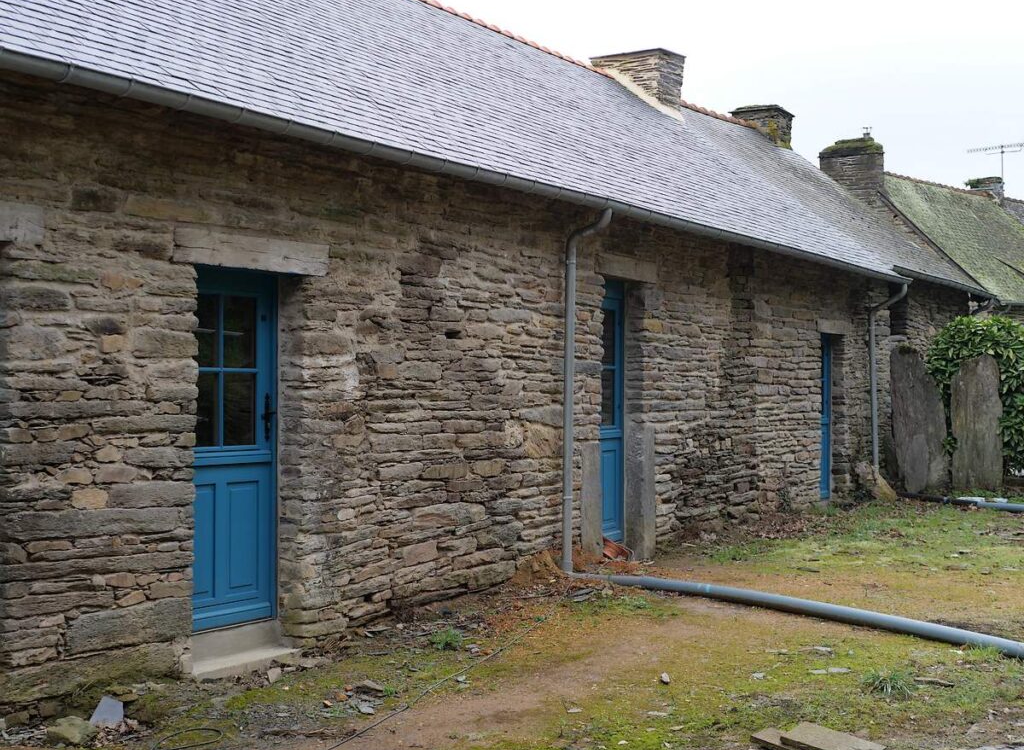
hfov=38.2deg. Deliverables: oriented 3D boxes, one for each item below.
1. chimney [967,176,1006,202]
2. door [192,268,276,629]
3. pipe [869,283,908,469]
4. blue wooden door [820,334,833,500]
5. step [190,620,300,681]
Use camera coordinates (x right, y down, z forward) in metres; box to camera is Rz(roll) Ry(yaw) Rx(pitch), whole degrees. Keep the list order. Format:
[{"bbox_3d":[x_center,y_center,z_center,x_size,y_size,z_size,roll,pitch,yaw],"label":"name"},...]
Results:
[{"bbox_3d":[10.598,-4.116,33.000,0.620,0.600,0.530,0,-1,42],"label":"chimney"},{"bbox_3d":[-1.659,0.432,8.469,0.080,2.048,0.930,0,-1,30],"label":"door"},{"bbox_3d":[4.853,0.024,18.988,0.450,2.389,0.110,0,-1,30],"label":"pipe"},{"bbox_3d":[3.689,0.519,17.836,0.080,2.021,0.920,0,-1,30],"label":"blue wooden door"},{"bbox_3d":[-1.556,1.568,8.446,0.240,0.224,0.930,0,-1,30],"label":"step"}]

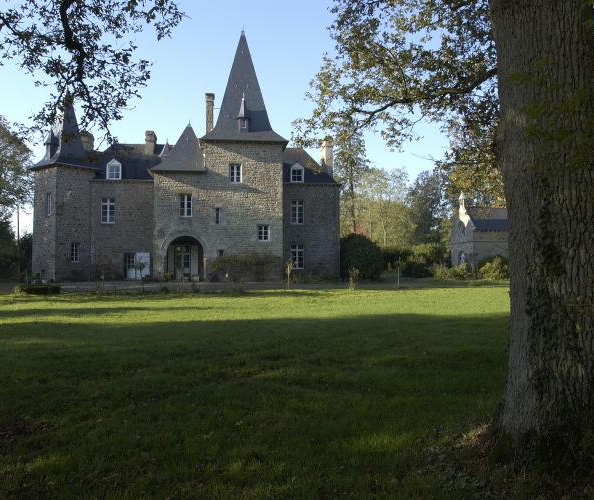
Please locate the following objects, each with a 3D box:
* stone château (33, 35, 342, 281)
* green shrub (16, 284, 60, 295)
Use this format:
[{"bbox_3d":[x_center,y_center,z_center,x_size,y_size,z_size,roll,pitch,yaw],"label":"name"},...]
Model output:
[{"bbox_3d":[-9.600,-7.950,46.900,27.000,21.300,11.000,0,-1,-9],"label":"stone château"},{"bbox_3d":[-13.084,1.948,26.800,2.300,0.430,1.400,0,-1,0],"label":"green shrub"}]

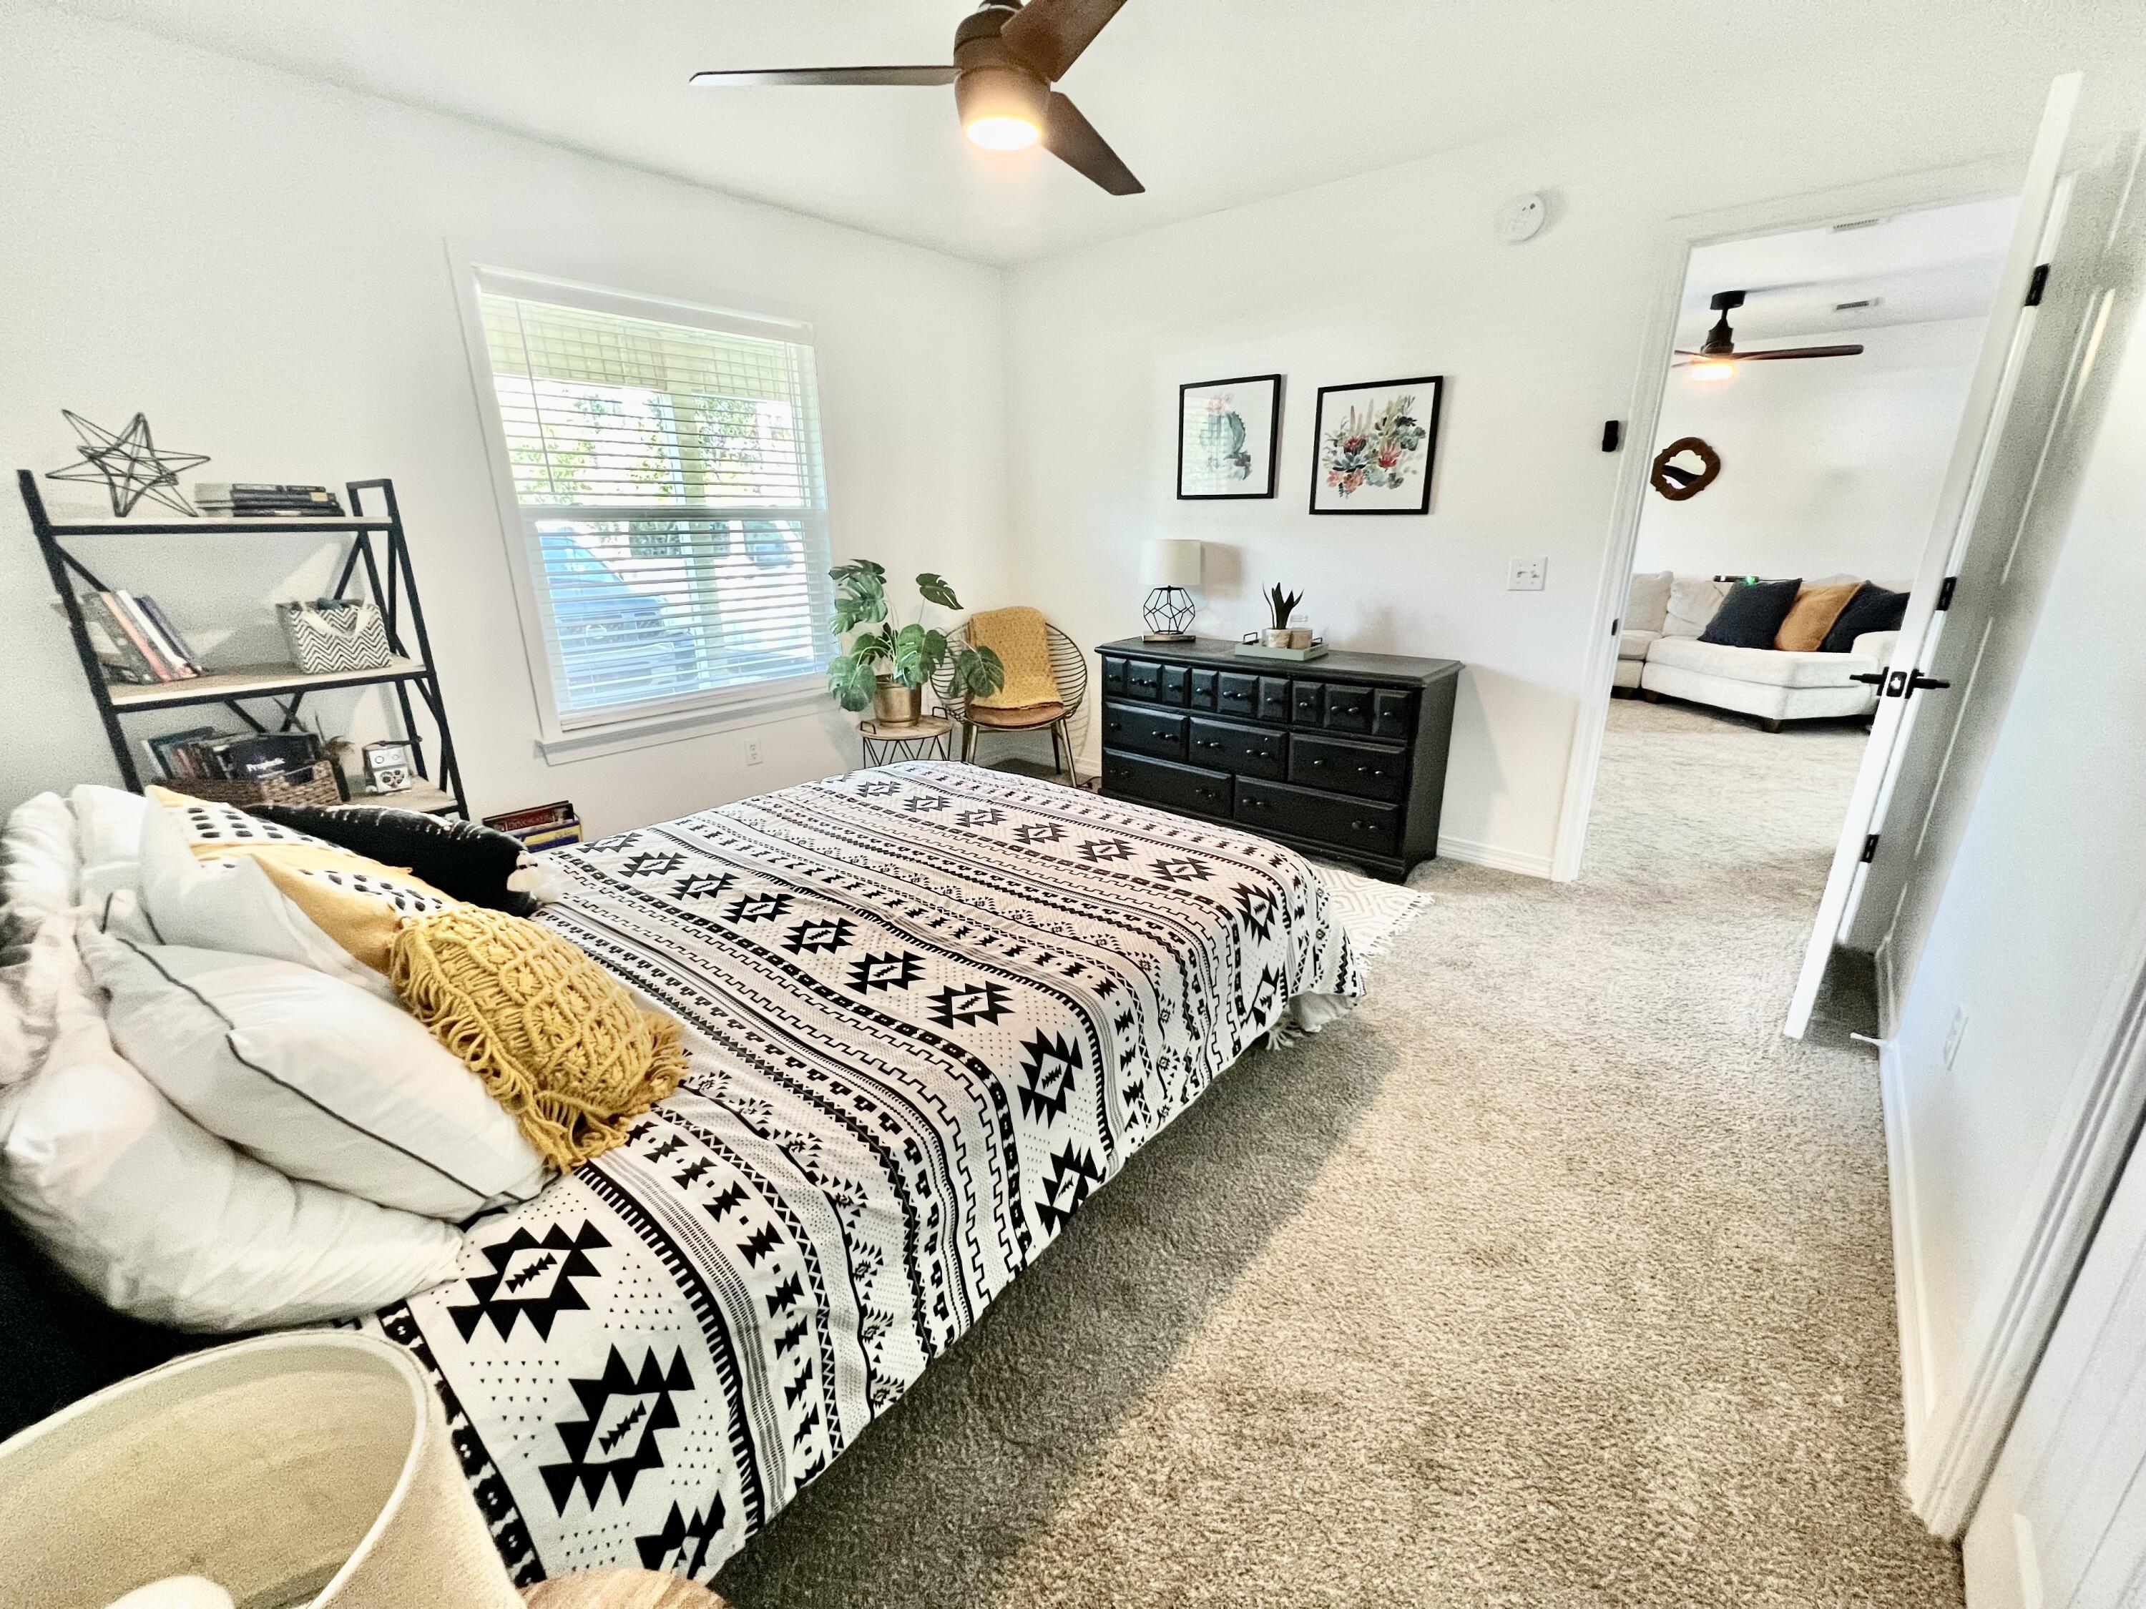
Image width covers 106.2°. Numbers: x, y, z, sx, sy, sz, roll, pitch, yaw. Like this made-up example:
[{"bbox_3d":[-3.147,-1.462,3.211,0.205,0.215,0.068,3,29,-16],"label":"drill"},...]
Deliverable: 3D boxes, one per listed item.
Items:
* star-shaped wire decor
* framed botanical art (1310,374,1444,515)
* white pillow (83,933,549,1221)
[{"bbox_3d":[-2.207,-0.786,1.888,0.200,0.220,0.260,14,23,39],"label":"star-shaped wire decor"},{"bbox_3d":[1.151,-1.367,3.108,0.475,0.470,0.025,14,23,39],"label":"framed botanical art"},{"bbox_3d":[-0.893,0.231,0.958,0.570,0.460,0.190,15,55,40],"label":"white pillow"}]

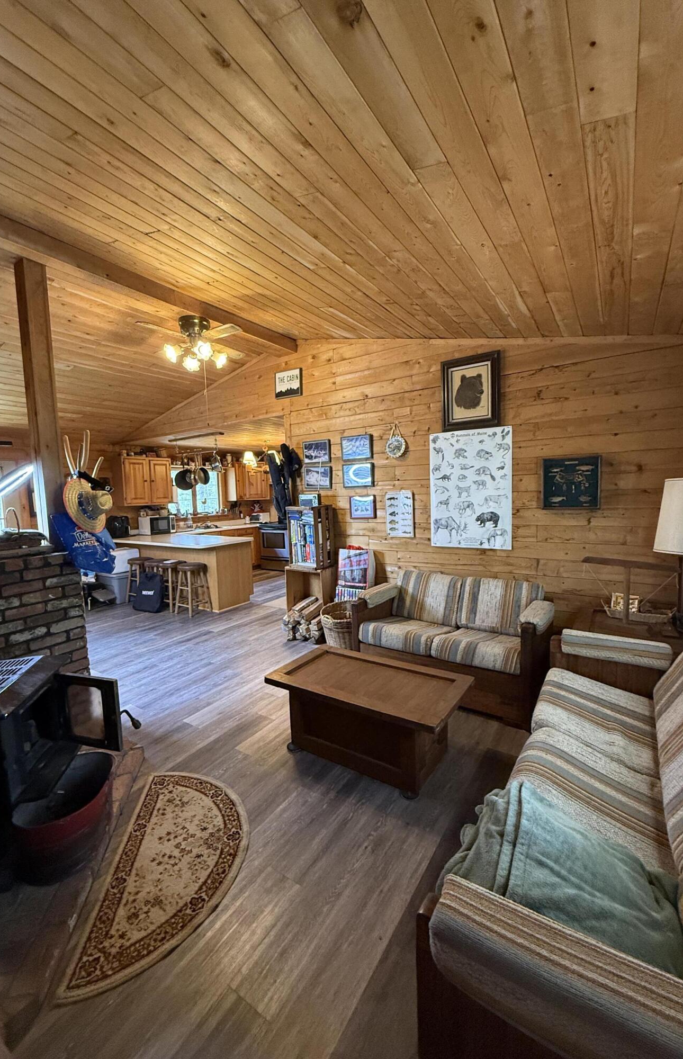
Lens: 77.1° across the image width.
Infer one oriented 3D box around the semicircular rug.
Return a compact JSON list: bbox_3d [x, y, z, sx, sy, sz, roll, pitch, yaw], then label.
[{"bbox_3d":[-0.710,1.420,1.933,0.570,0.013,1.118,-3,5,-10],"label":"semicircular rug"}]

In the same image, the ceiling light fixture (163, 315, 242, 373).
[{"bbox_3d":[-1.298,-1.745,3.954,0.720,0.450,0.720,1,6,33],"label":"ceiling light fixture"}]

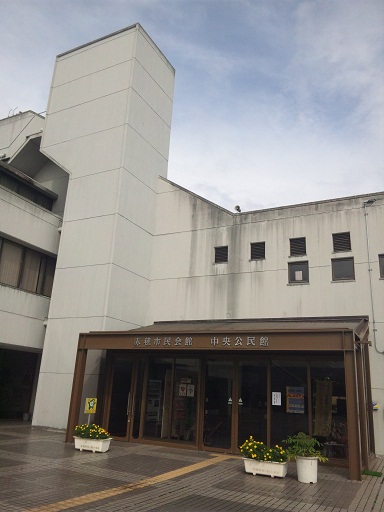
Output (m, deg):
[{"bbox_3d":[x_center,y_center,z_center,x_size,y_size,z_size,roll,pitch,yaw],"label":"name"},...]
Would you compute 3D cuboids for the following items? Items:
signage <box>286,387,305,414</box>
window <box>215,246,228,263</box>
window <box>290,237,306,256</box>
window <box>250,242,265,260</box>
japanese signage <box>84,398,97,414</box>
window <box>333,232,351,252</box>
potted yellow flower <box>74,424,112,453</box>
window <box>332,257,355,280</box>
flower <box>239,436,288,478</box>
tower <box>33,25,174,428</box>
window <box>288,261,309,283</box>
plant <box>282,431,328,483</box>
[{"bbox_3d":[2.409,3.356,9.992,0.414,0.584,0.028,-6,-19,27],"label":"signage"},{"bbox_3d":[1.077,-0.042,15.535,0.552,0.699,0.110,-6,-19,27],"label":"window"},{"bbox_3d":[3.538,-0.298,14.280,0.552,0.699,0.110,-6,-19,27],"label":"window"},{"bbox_3d":[2.310,-0.172,14.907,0.552,0.699,0.110,-6,-19,27],"label":"window"},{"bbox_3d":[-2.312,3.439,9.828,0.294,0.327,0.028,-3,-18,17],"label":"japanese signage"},{"bbox_3d":[4.778,-0.430,13.648,0.552,0.699,0.110,-6,-19,27],"label":"window"},{"bbox_3d":[-2.185,4.048,9.564,0.874,0.552,0.414,-6,-19,27],"label":"potted yellow flower"},{"bbox_3d":[4.730,0.418,13.388,0.662,0.819,0.110,-6,-19,27],"label":"window"},{"bbox_3d":[1.330,3.644,7.795,0.892,0.626,0.423,-6,-19,27],"label":"flower"},{"bbox_3d":[-3.868,-1.481,17.690,4.434,15.732,3.128,-6,-19,27],"label":"tower"},{"bbox_3d":[3.490,0.549,14.020,0.662,0.819,0.110,-6,-19,27],"label":"window"},{"bbox_3d":[1.983,3.505,7.518,0.754,0.782,0.681,-6,-19,27],"label":"plant"}]

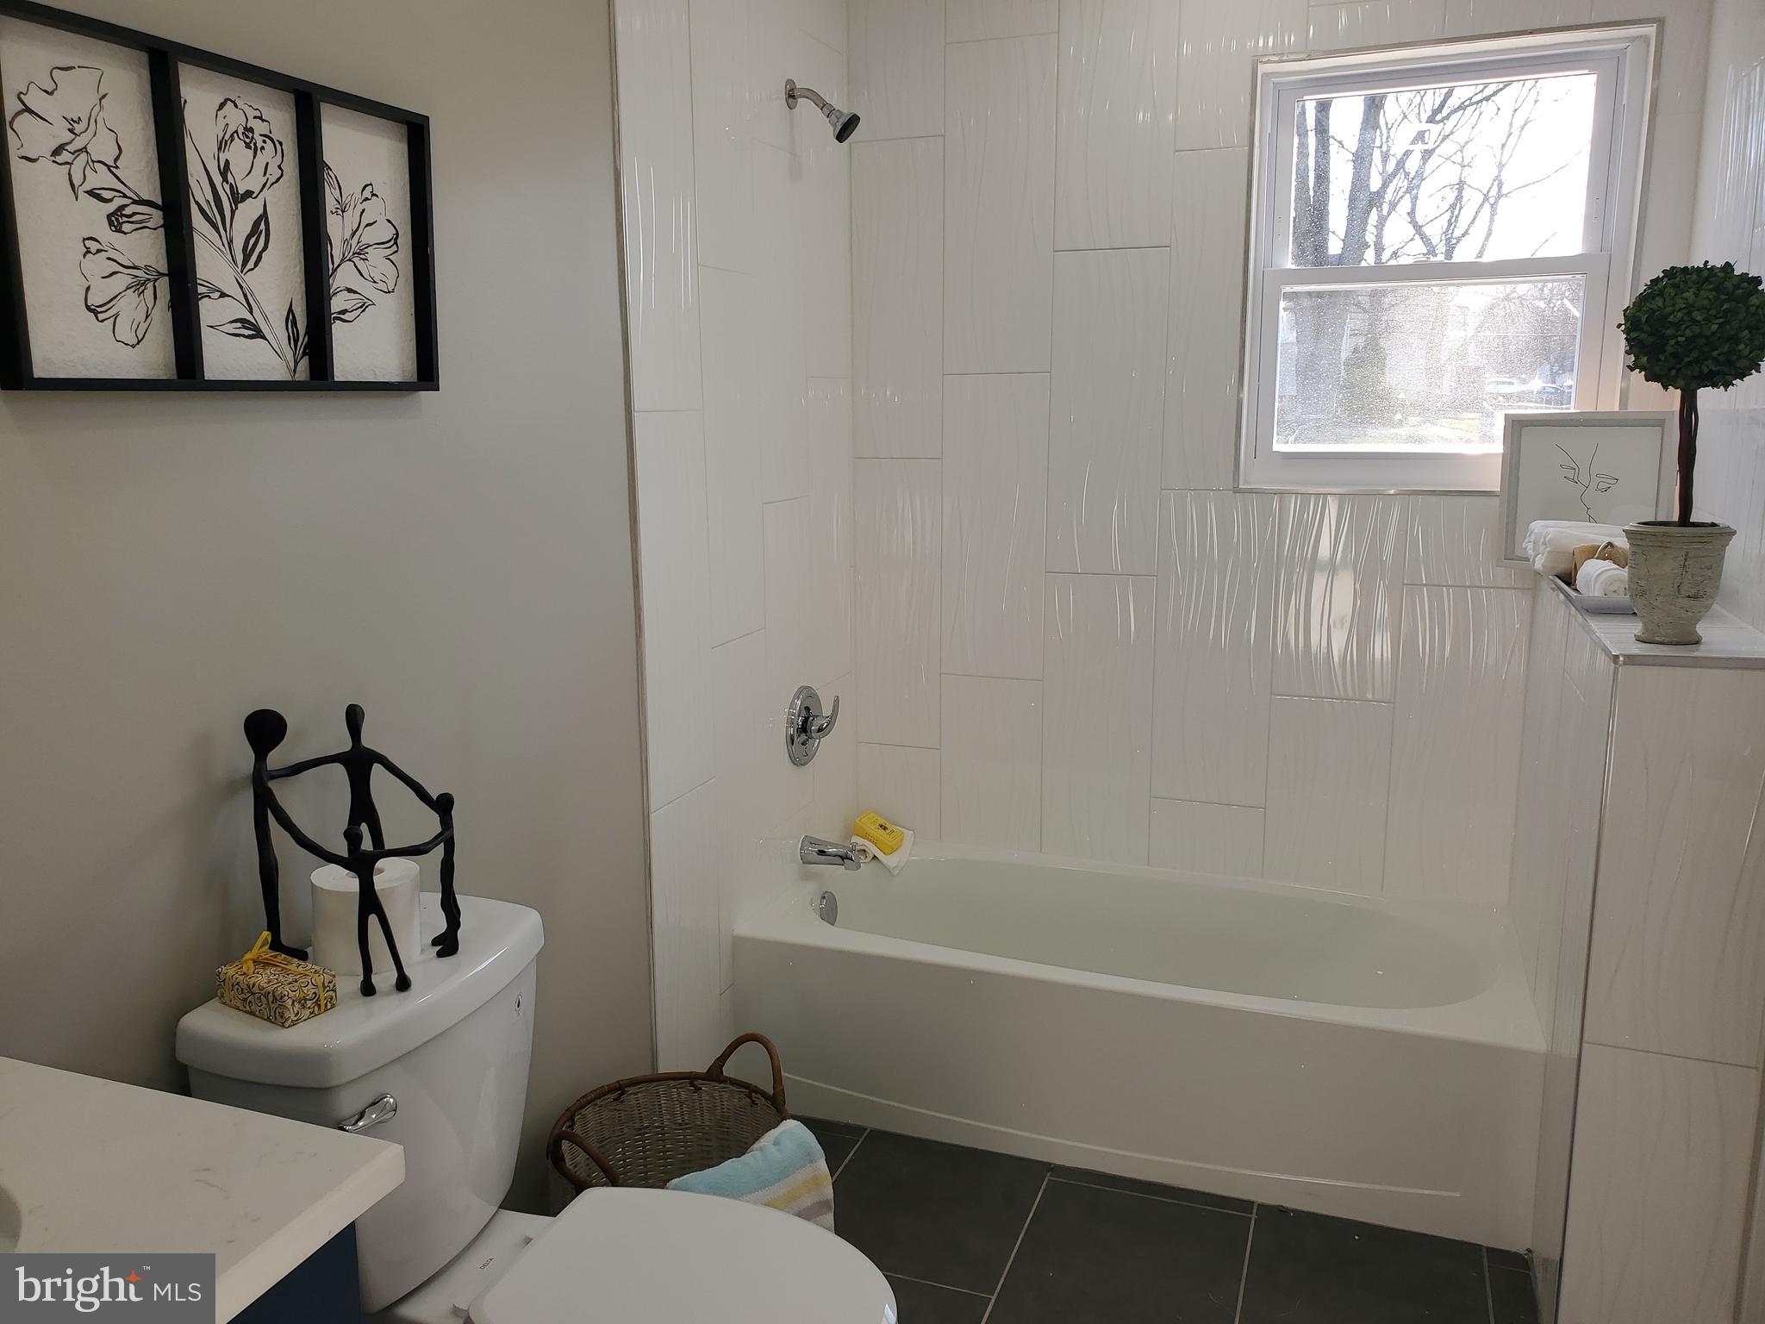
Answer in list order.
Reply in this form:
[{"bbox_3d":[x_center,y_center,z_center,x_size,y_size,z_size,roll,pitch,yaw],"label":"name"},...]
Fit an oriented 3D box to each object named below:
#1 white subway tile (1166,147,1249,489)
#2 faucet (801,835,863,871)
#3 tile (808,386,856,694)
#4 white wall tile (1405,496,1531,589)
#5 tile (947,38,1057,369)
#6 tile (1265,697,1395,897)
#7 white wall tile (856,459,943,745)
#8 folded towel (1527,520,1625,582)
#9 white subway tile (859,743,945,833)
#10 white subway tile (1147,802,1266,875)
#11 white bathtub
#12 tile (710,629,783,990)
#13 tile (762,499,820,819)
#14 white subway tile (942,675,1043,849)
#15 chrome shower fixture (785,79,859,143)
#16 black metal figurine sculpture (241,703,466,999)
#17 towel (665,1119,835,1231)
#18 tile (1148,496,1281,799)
[{"bbox_3d":[0.694,-0.725,2.847,0.153,0.705,0.010,4,12,20],"label":"white subway tile"},{"bbox_3d":[-0.114,0.437,3.002,0.135,0.070,0.060,4,12,20],"label":"faucet"},{"bbox_3d":[-0.120,-0.302,3.094,0.012,0.704,0.266,4,12,20],"label":"tile"},{"bbox_3d":[1.226,-0.250,2.756,0.252,0.190,0.012,4,12,20],"label":"white wall tile"},{"bbox_3d":[0.260,-1.006,2.952,0.253,0.705,0.010,4,12,20],"label":"tile"},{"bbox_3d":[0.985,0.287,2.942,0.253,0.419,0.010,4,12,20],"label":"tile"},{"bbox_3d":[0.040,-0.138,3.207,0.217,0.705,0.010,4,12,20],"label":"white wall tile"},{"bbox_3d":[1.312,-0.201,2.440,0.240,0.115,0.170,4,12,20],"label":"folded towel"},{"bbox_3d":[0.042,0.319,3.307,0.225,0.228,0.012,4,12,20],"label":"white subway tile"},{"bbox_3d":[0.748,0.404,3.062,0.258,0.162,0.012,4,12,20],"label":"white subway tile"},{"bbox_3d":[0.522,0.717,2.817,1.500,0.369,0.711,4,12,20],"label":"white bathtub"},{"bbox_3d":[-0.290,0.302,2.728,0.012,0.713,0.250,4,12,20],"label":"tile"},{"bbox_3d":[-0.207,-0.003,2.907,0.012,0.701,0.247,4,12,20],"label":"tile"},{"bbox_3d":[0.267,0.243,3.187,0.250,0.417,0.010,4,12,20],"label":"white subway tile"},{"bbox_3d":[-0.116,-1.128,2.713,0.152,0.133,0.064,4,12,20],"label":"chrome shower fixture"},{"bbox_3d":[-0.613,0.206,1.524,0.230,0.290,0.190,0,12,1],"label":"black metal figurine sculpture"},{"bbox_3d":[-0.181,0.836,2.004,0.130,0.190,0.250,11,16,43],"label":"towel"},{"bbox_3d":[0.744,-0.027,2.969,0.253,0.705,0.010,4,12,20],"label":"tile"}]

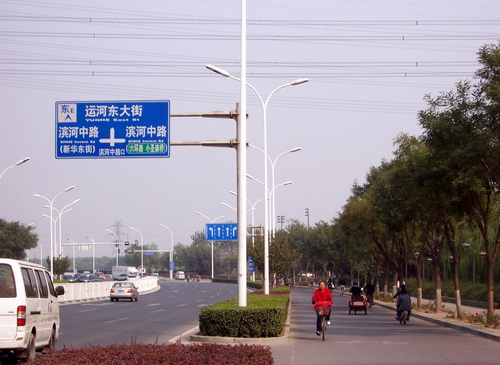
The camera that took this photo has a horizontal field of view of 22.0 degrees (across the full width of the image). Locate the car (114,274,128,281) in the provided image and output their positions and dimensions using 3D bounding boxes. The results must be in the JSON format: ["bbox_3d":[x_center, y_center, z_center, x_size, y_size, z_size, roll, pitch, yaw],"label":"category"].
[{"bbox_3d":[-28.422,21.106,285.000,4.100,1.460,1.660,0,-4,-5],"label":"car"}]

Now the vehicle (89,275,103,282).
[{"bbox_3d":[-27.162,17.001,226.000,1.720,1.460,4.400,1,-4,-8],"label":"vehicle"}]

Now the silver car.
[{"bbox_3d":[-9.309,8.120,95.500,1.690,1.450,4.350,0,-4,0],"label":"silver car"}]

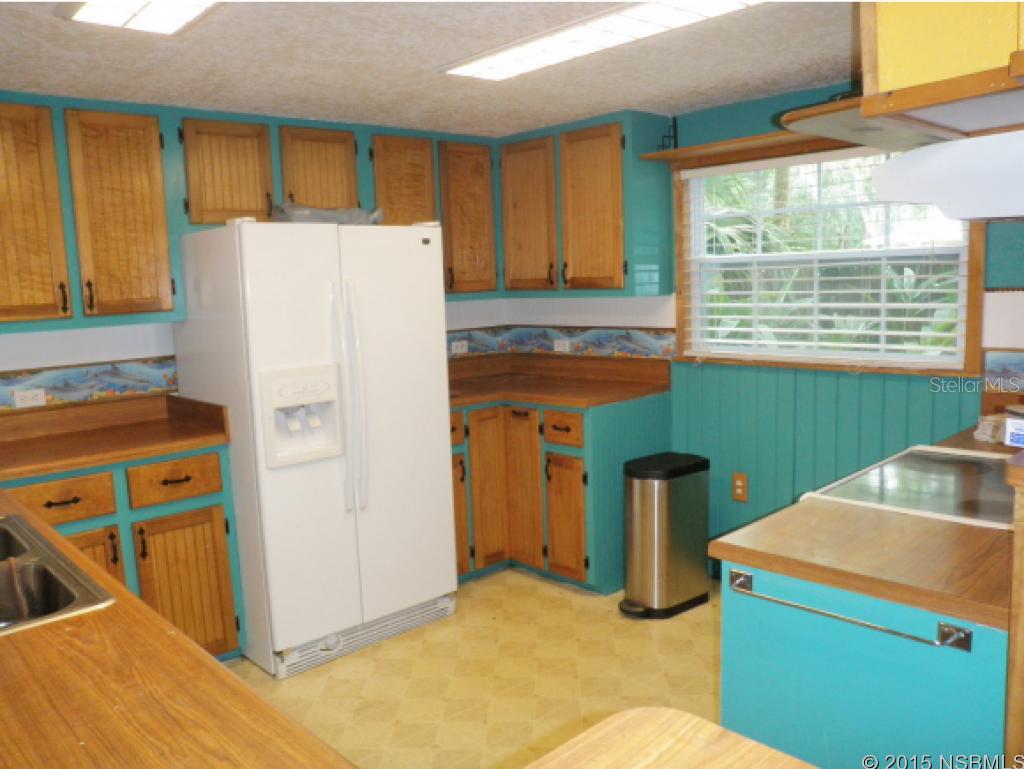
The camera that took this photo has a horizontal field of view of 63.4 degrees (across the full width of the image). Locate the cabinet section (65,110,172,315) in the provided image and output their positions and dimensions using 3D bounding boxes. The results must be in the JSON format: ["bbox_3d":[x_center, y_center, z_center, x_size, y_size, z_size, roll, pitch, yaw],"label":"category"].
[{"bbox_3d":[-1.589,-0.662,3.280,0.331,0.757,0.310,-10,11,-42],"label":"cabinet section"}]

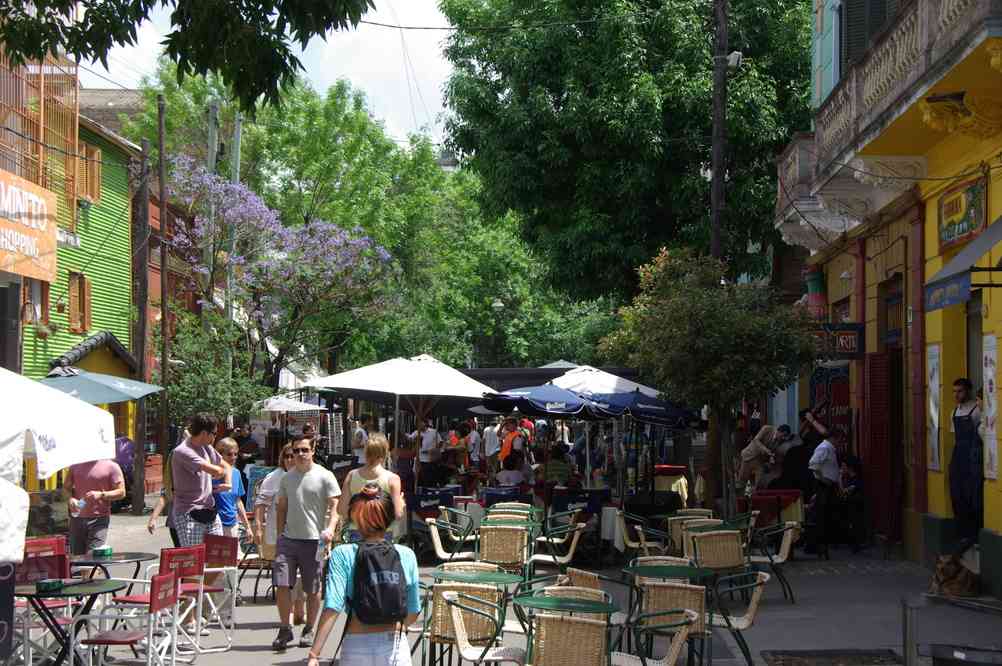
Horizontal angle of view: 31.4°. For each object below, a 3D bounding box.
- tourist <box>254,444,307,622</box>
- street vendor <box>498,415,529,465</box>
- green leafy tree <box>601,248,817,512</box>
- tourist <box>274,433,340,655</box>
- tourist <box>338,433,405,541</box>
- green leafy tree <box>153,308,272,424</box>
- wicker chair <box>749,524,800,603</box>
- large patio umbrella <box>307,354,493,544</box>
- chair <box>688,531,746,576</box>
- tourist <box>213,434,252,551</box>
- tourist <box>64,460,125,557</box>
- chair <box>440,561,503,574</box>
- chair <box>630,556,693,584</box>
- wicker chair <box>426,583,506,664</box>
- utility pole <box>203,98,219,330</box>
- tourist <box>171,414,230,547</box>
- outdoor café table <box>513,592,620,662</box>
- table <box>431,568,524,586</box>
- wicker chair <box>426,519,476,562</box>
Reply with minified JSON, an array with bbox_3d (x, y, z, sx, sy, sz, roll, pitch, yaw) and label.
[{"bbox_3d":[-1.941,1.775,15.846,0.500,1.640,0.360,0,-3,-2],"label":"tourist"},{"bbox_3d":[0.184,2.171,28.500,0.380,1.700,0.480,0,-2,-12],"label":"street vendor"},{"bbox_3d":[2.495,0.921,21.477,2.600,3.880,2.500,0,-2,2],"label":"green leafy tree"},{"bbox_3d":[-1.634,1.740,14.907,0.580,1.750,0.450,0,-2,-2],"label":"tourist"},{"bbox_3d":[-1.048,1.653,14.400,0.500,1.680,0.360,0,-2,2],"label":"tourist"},{"bbox_3d":[-5.674,1.373,34.975,2.400,3.600,2.400,0,-2,0],"label":"green leafy tree"},{"bbox_3d":[2.690,2.280,17.700,0.580,0.800,0.560,0,-2,2],"label":"wicker chair"},{"bbox_3d":[-1.454,1.653,25.554,2.670,2.740,2.670,0,-2,2],"label":"large patio umbrella"},{"bbox_3d":[1.944,2.217,16.308,0.530,0.800,0.560,0,-3,-2],"label":"chair"},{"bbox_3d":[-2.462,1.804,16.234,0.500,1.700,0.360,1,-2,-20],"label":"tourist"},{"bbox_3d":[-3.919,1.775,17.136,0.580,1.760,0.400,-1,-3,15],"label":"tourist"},{"bbox_3d":[-0.229,2.172,13.545,0.550,0.810,0.560,0,-2,0],"label":"chair"},{"bbox_3d":[1.196,2.058,12.932,0.530,0.800,0.560,0,-3,4],"label":"chair"},{"bbox_3d":[-0.208,1.980,11.254,0.530,0.800,0.560,0,-3,3],"label":"wicker chair"},{"bbox_3d":[-6.597,-0.887,40.040,0.260,8.400,0.260,2,-2,0],"label":"utility pole"},{"bbox_3d":[-2.592,1.690,15.259,0.420,1.870,0.540,-1,-2,41],"label":"tourist"},{"bbox_3d":[0.388,1.960,10.359,0.640,0.755,0.640,0,-3,0],"label":"outdoor café table"},{"bbox_3d":[-0.175,2.172,13.264,0.700,0.730,0.700,0,-2,2],"label":"table"},{"bbox_3d":[-0.487,2.364,18.866,0.570,0.790,0.560,0,-2,2],"label":"wicker chair"}]

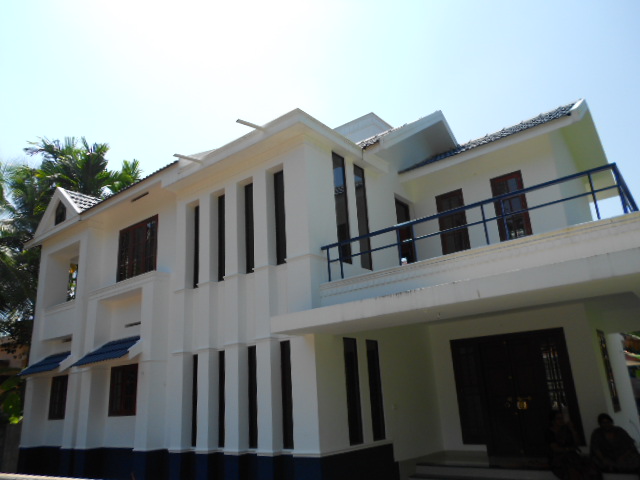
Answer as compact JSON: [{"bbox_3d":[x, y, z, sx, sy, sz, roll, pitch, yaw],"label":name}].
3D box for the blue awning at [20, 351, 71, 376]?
[{"bbox_3d":[-6.801,3.108,12.184,1.881,0.547,0.769,-16,-22,35],"label":"blue awning"}]

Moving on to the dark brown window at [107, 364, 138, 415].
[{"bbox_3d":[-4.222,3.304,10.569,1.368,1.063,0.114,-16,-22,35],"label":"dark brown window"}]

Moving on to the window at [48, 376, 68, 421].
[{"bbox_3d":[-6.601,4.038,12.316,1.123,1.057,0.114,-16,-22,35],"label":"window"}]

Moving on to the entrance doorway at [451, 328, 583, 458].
[{"bbox_3d":[3.645,2.868,9.089,2.183,2.126,0.142,-16,-22,35],"label":"entrance doorway"}]

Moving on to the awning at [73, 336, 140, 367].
[{"bbox_3d":[-4.491,2.396,10.468,1.938,0.581,0.798,-16,-22,35],"label":"awning"}]

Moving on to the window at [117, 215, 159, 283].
[{"bbox_3d":[-4.340,0.254,11.485,1.642,1.391,0.114,-16,-22,35],"label":"window"}]

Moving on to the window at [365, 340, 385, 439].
[{"bbox_3d":[0.920,2.543,8.207,0.097,1.619,0.359,-16,-22,35],"label":"window"}]

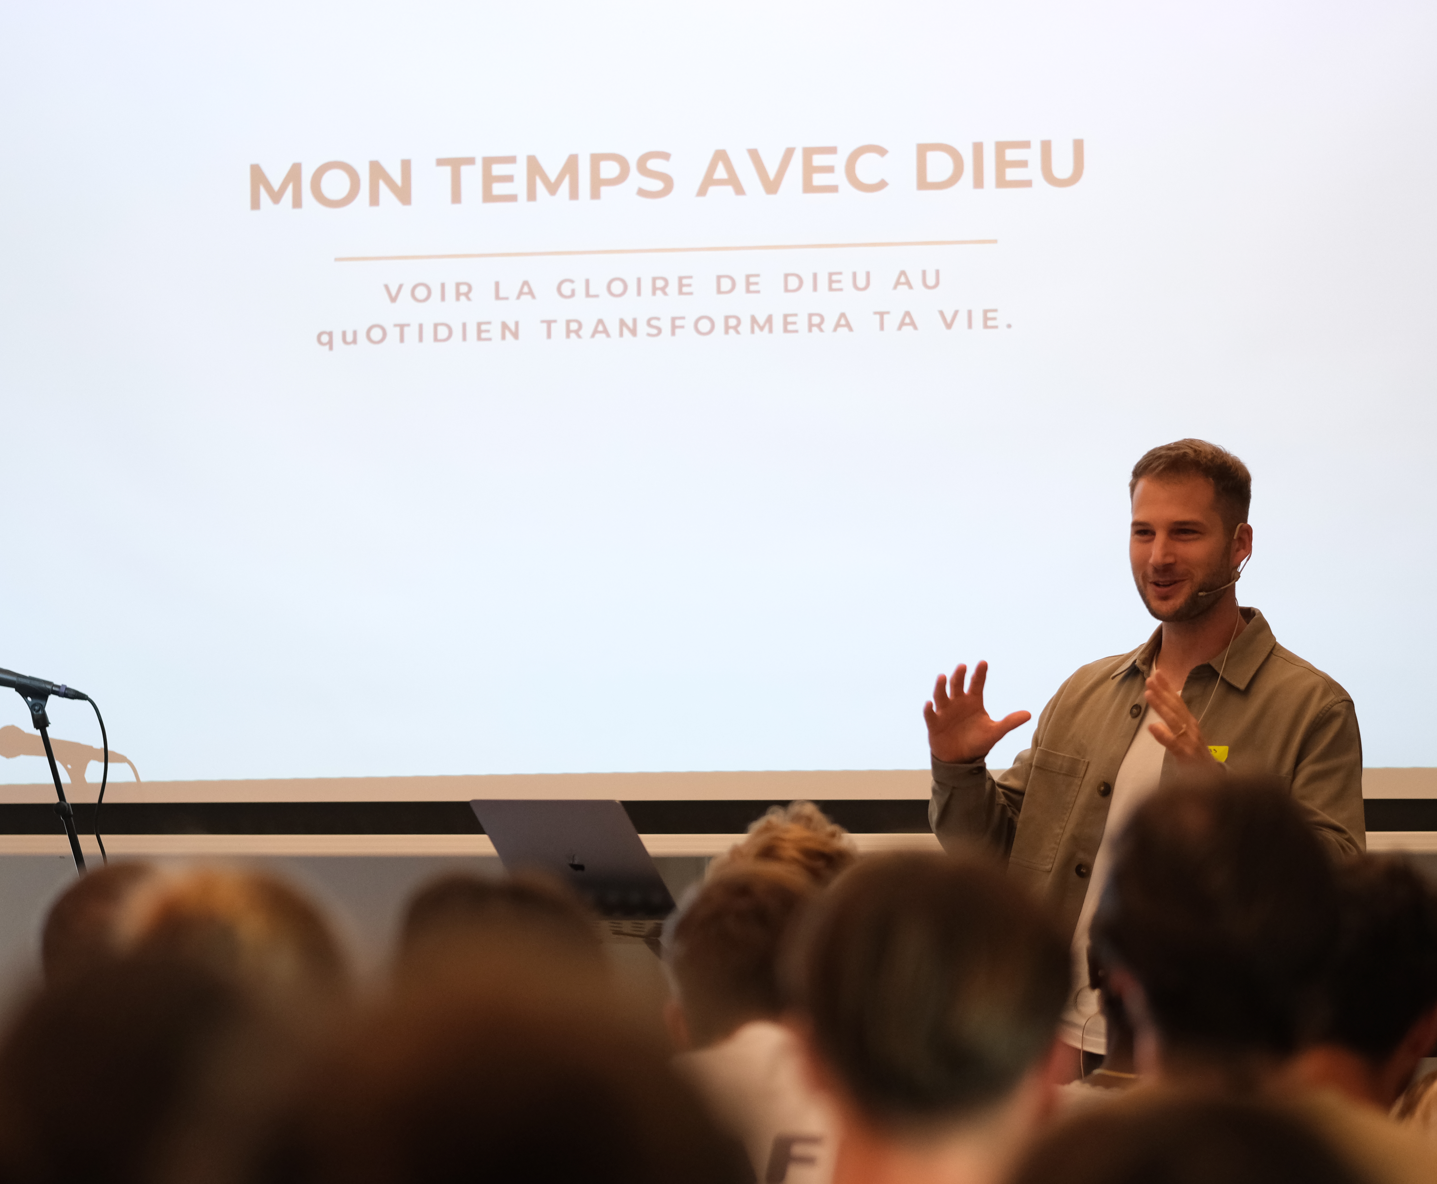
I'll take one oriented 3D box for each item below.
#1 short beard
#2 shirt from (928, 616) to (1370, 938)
[{"bbox_3d":[0.616,0.005,8.840,0.130,0.080,0.090,-1,-3,28],"label":"short beard"},{"bbox_3d":[0.578,0.324,8.820,0.550,0.620,0.430,-1,-3,30],"label":"shirt"}]

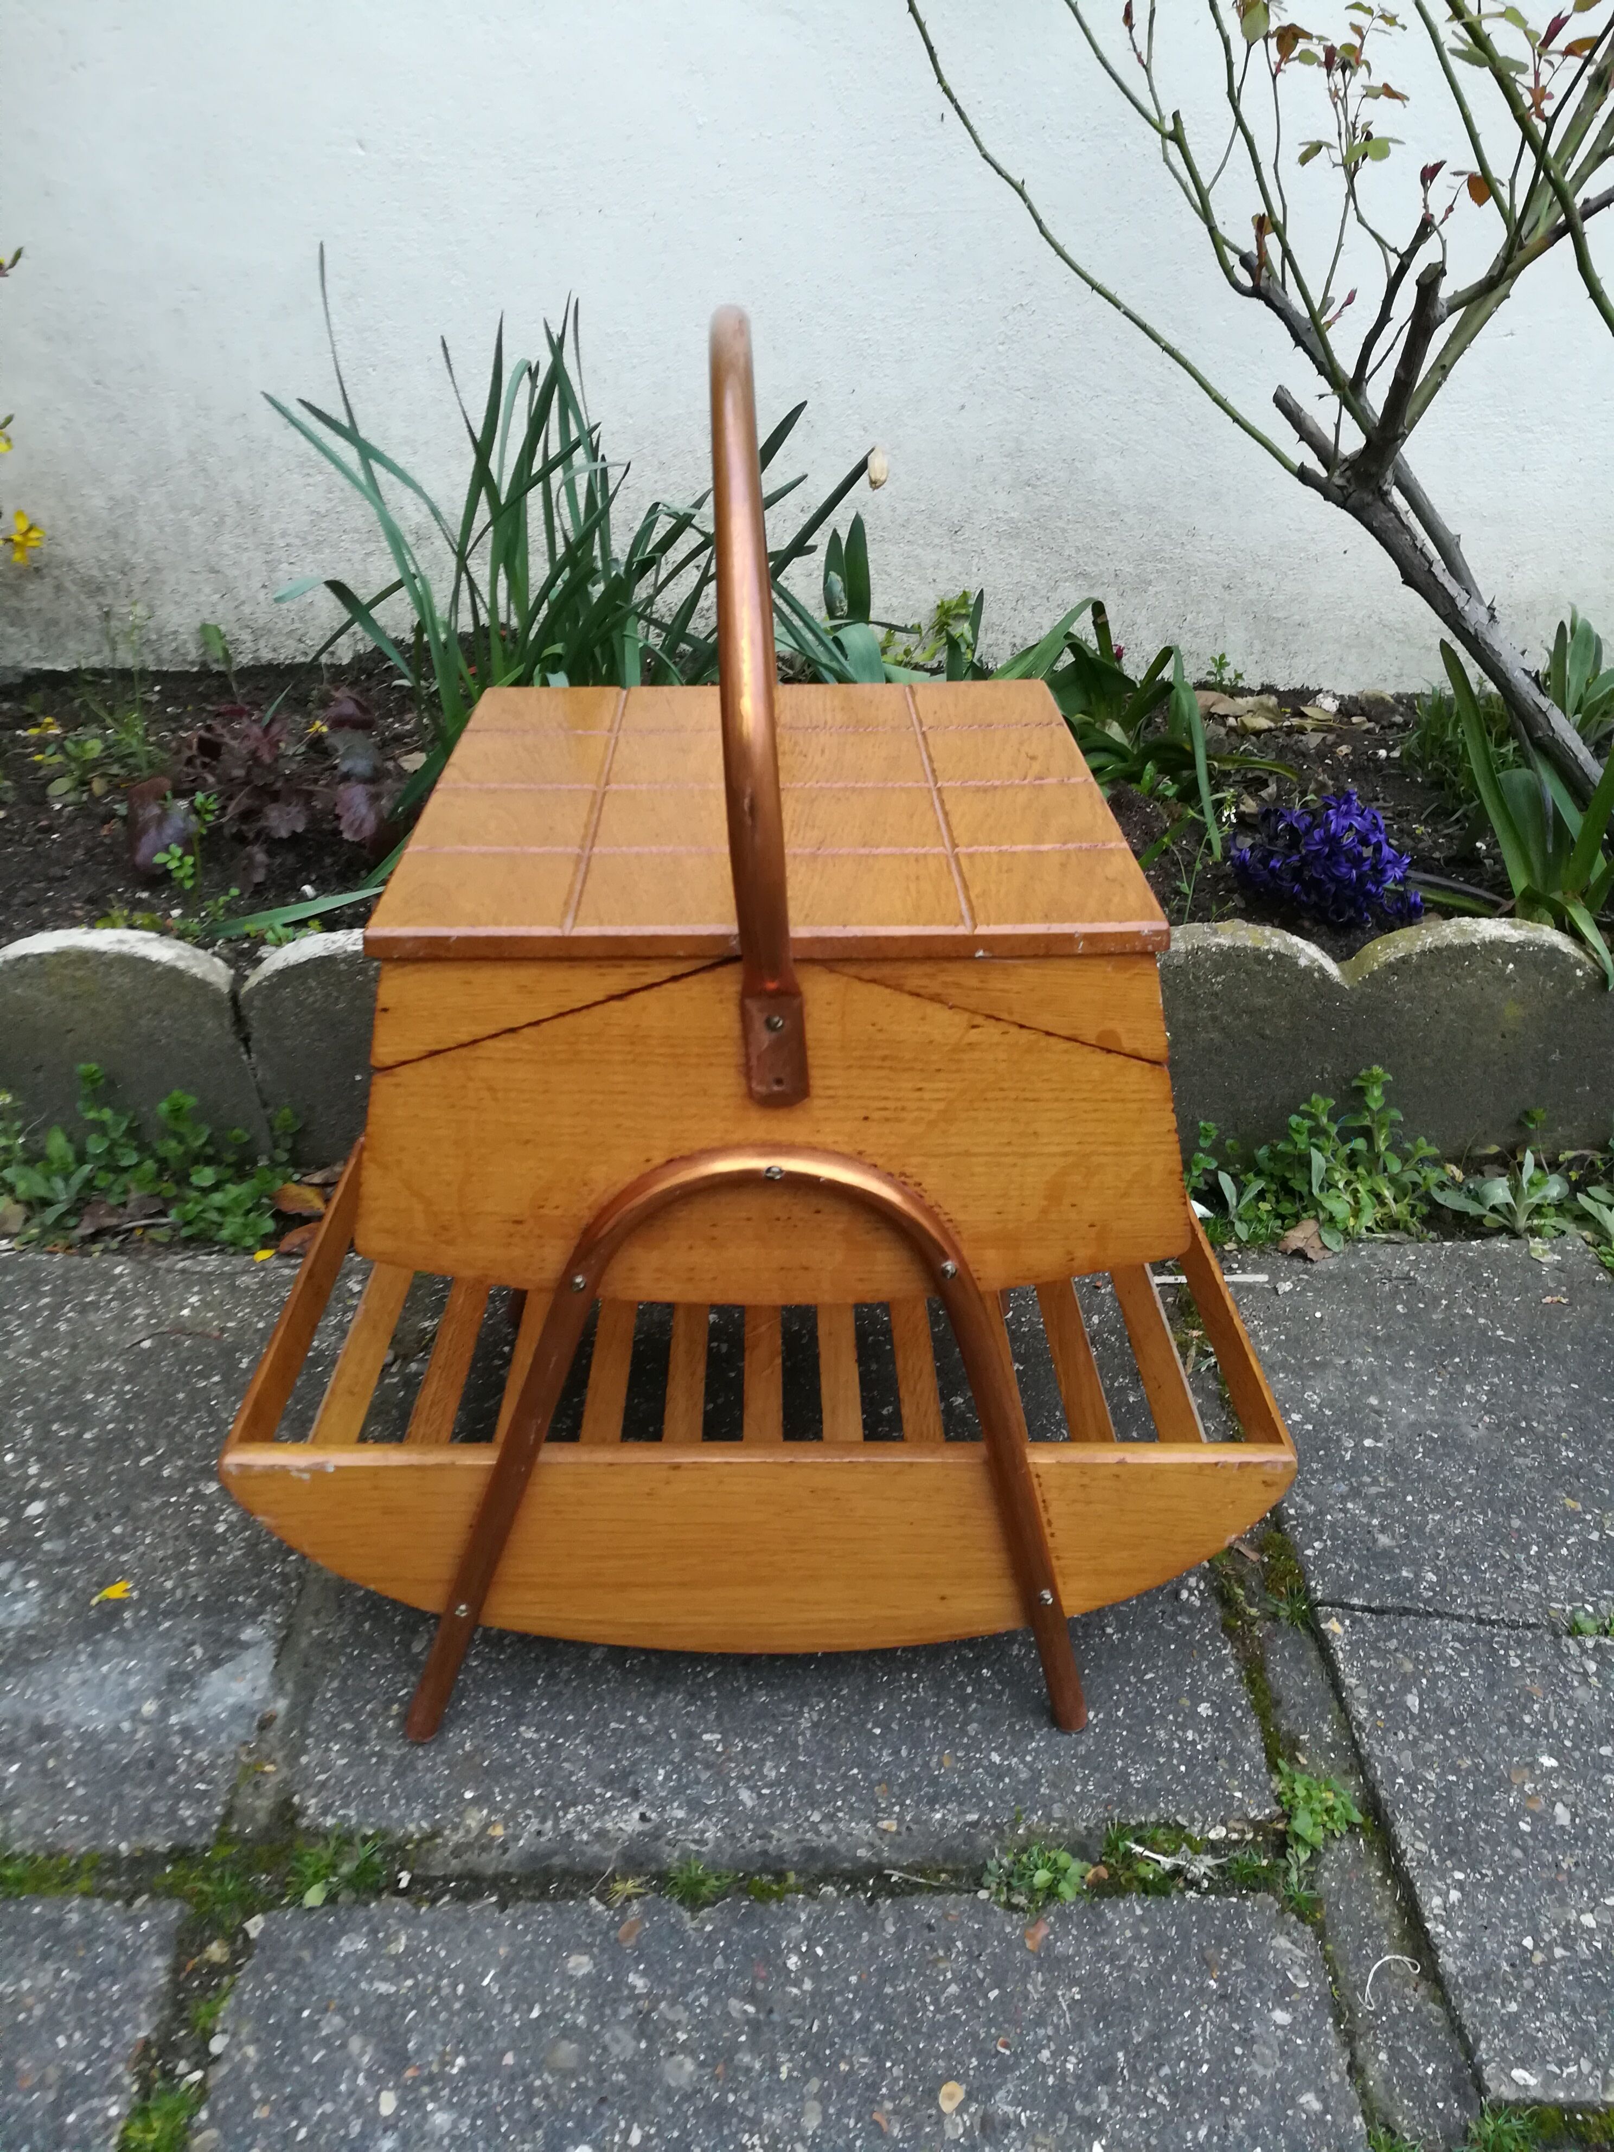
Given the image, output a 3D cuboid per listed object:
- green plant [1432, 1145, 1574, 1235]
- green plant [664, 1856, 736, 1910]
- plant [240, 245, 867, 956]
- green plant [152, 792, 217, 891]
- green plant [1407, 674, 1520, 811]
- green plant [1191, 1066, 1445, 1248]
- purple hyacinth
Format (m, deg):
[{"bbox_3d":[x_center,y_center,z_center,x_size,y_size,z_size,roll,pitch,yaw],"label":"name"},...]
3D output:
[{"bbox_3d":[0.494,0.080,1.149,0.086,0.050,0.075,0,31,0],"label":"green plant"},{"bbox_3d":[-0.048,0.361,0.727,0.032,0.020,0.023,0,31,0],"label":"green plant"},{"bbox_3d":[-0.186,-0.400,1.302,0.440,0.410,0.400,0,31,0],"label":"plant"},{"bbox_3d":[-0.482,-0.177,1.250,0.045,0.083,0.042,0,31,0],"label":"green plant"},{"bbox_3d":[0.591,-0.311,1.455,0.097,0.090,0.095,0,31,0],"label":"green plant"},{"bbox_3d":[0.361,0.058,1.141,0.165,0.095,0.100,0,31,0],"label":"green plant"},{"bbox_3d":[0.400,-0.174,1.246,0.138,0.083,0.090,0,31,0],"label":"purple hyacinth"}]

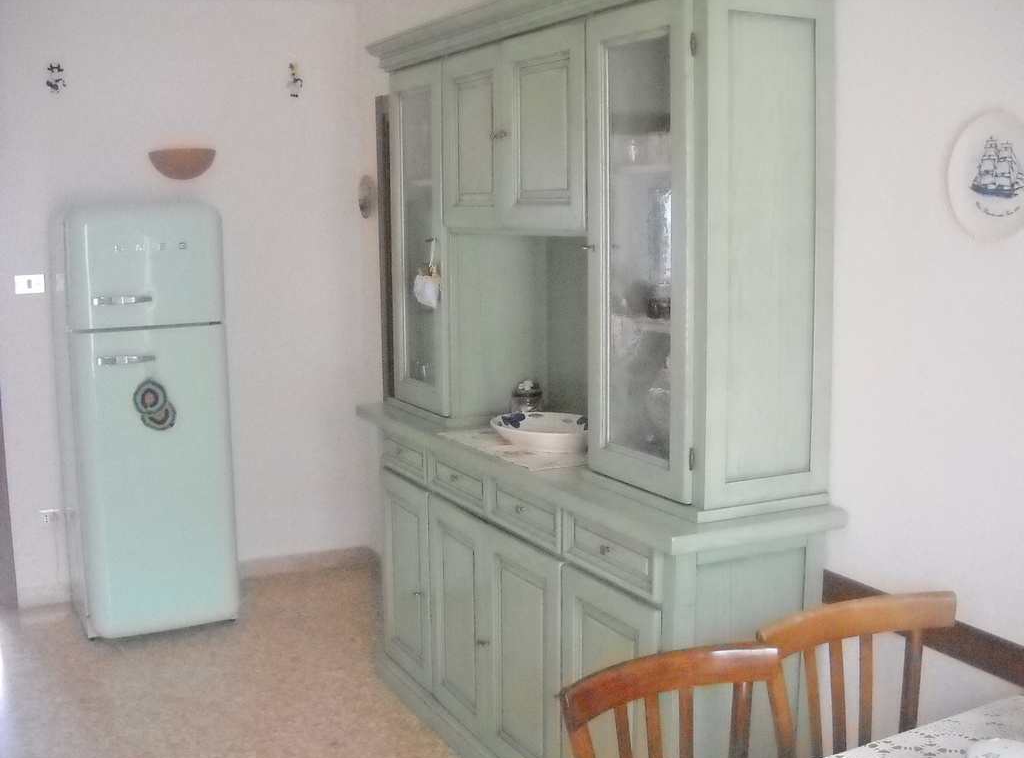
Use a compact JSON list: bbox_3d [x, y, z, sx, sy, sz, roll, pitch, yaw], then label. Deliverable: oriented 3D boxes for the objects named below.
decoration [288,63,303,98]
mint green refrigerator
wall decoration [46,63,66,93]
[{"bbox_3d":[-0.973,-1.341,5.449,0.064,0.149,0.022,-4,9,-25],"label":"decoration"},{"bbox_3d":[-1.520,0.150,5.048,0.600,1.710,0.670,-4,9,-26],"label":"mint green refrigerator"},{"bbox_3d":[-1.888,-1.246,5.029,0.078,0.122,0.022,-4,9,-25],"label":"wall decoration"}]

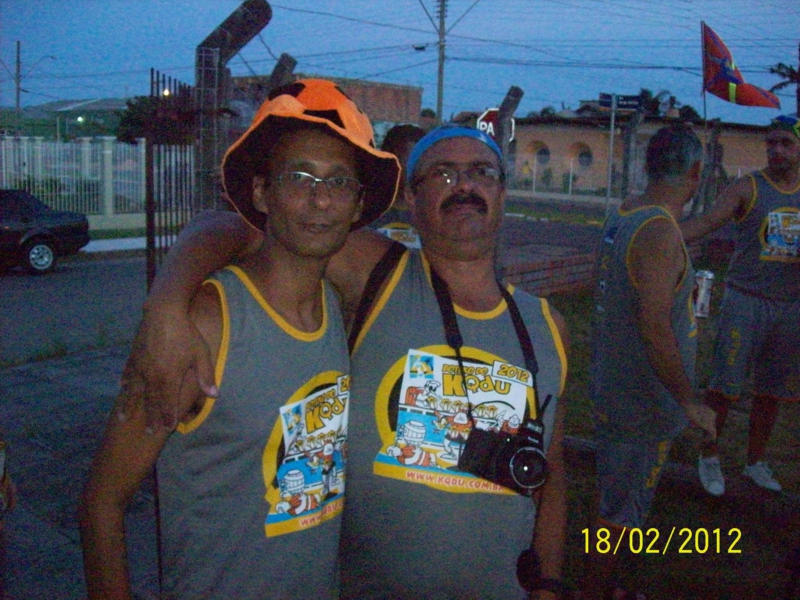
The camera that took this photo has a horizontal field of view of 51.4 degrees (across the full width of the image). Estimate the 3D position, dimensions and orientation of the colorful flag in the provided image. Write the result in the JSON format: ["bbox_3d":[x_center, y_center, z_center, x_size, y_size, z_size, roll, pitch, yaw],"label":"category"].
[{"bbox_3d":[3.448,-2.378,8.400,0.780,0.860,0.280,3,9,18],"label":"colorful flag"}]

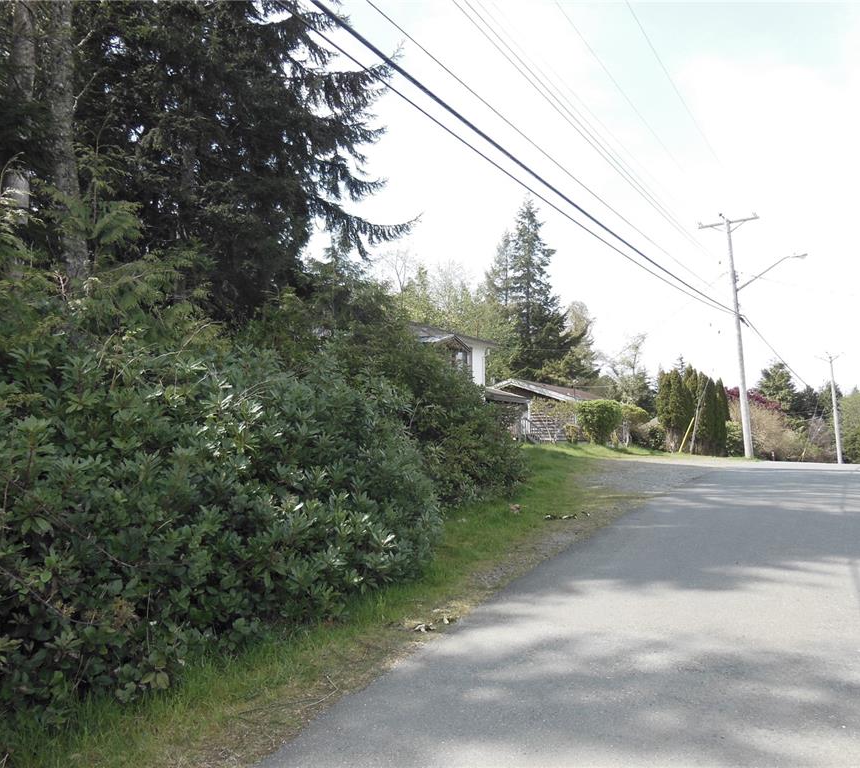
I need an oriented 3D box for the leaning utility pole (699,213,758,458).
[{"bbox_3d":[13.402,-2.160,32.095,2.400,10.350,0.400,-6,-8,35],"label":"leaning utility pole"}]

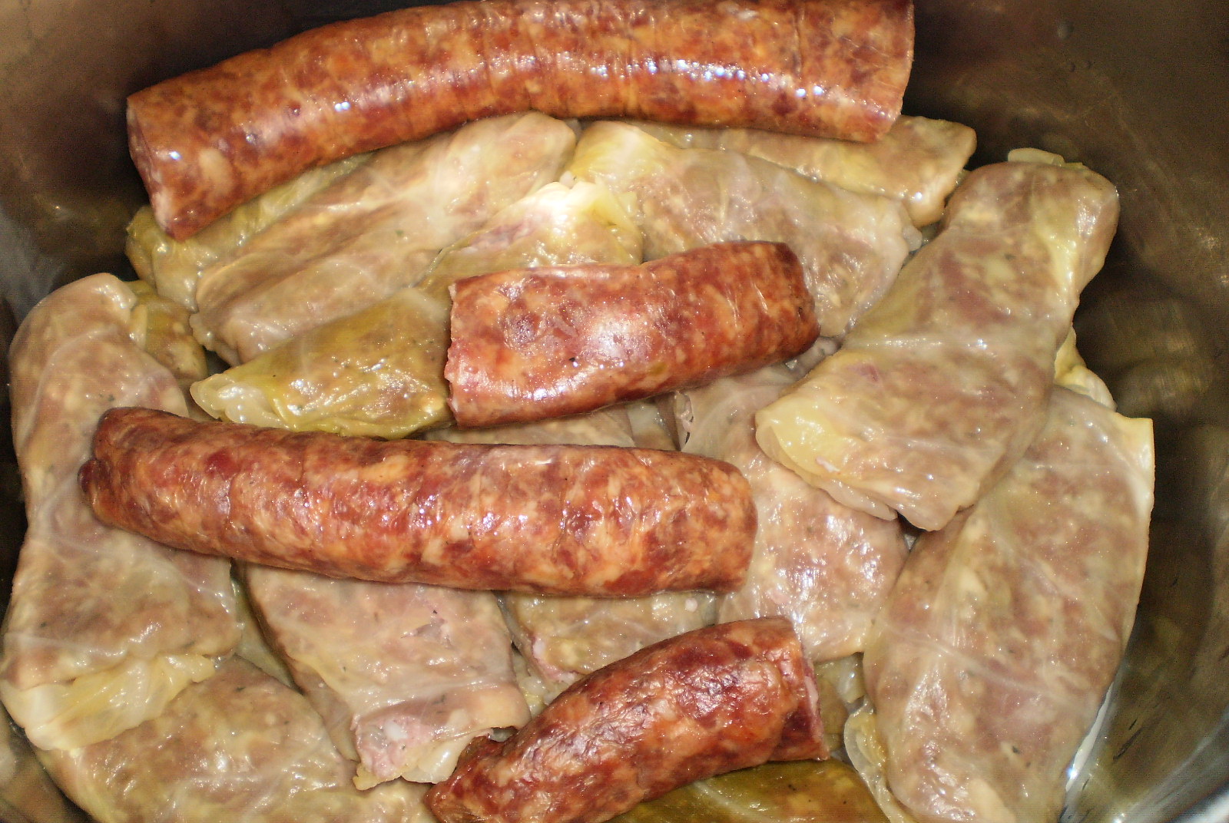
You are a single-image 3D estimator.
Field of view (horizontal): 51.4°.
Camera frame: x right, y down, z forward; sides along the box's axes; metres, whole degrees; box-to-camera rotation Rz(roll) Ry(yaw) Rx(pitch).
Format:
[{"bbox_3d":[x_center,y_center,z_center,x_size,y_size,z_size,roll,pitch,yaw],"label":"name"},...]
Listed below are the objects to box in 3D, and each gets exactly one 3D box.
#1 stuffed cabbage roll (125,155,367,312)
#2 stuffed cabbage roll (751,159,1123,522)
[{"bbox_3d":[-0.090,-0.055,0.338,0.075,0.035,0.042,-29,68,-13],"label":"stuffed cabbage roll"},{"bbox_3d":[0.082,-0.022,0.302,0.050,0.036,0.098,33,69,14],"label":"stuffed cabbage roll"}]

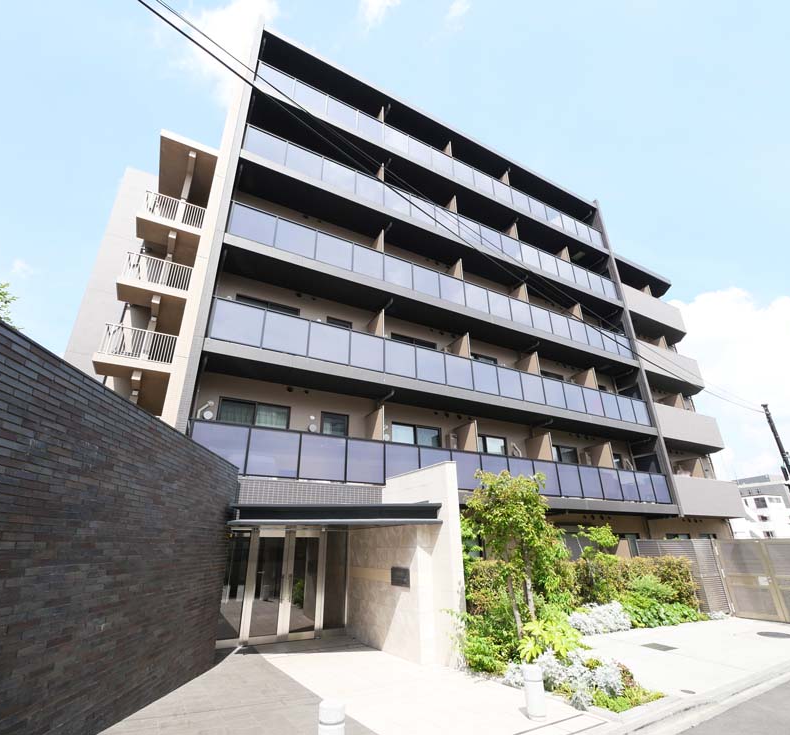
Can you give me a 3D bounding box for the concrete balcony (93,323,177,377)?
[{"bbox_3d":[-8.666,-0.411,13.400,2.120,1.330,1.200,11,-26,-26],"label":"concrete balcony"}]

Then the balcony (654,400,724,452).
[{"bbox_3d":[12.440,2.796,17.439,4.950,1.440,1.240,11,-26,-26],"label":"balcony"}]

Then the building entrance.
[{"bbox_3d":[-2.463,5.004,9.230,2.950,2.300,0.250,11,-26,-26],"label":"building entrance"}]

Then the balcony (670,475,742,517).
[{"bbox_3d":[12.474,5.438,16.320,4.950,1.440,1.240,11,-26,-26],"label":"balcony"}]

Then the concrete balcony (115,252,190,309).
[{"bbox_3d":[-8.700,-3.031,14.509,2.120,1.320,1.200,11,-26,-26],"label":"concrete balcony"}]

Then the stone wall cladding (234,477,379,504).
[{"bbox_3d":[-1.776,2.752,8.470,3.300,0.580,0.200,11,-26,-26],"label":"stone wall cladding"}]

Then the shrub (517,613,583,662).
[{"bbox_3d":[2.803,4.887,7.265,0.850,0.800,0.800,11,-26,-26],"label":"shrub"}]

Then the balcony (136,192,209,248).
[{"bbox_3d":[-8.733,-5.664,15.624,2.120,1.300,1.200,11,-26,-26],"label":"balcony"}]

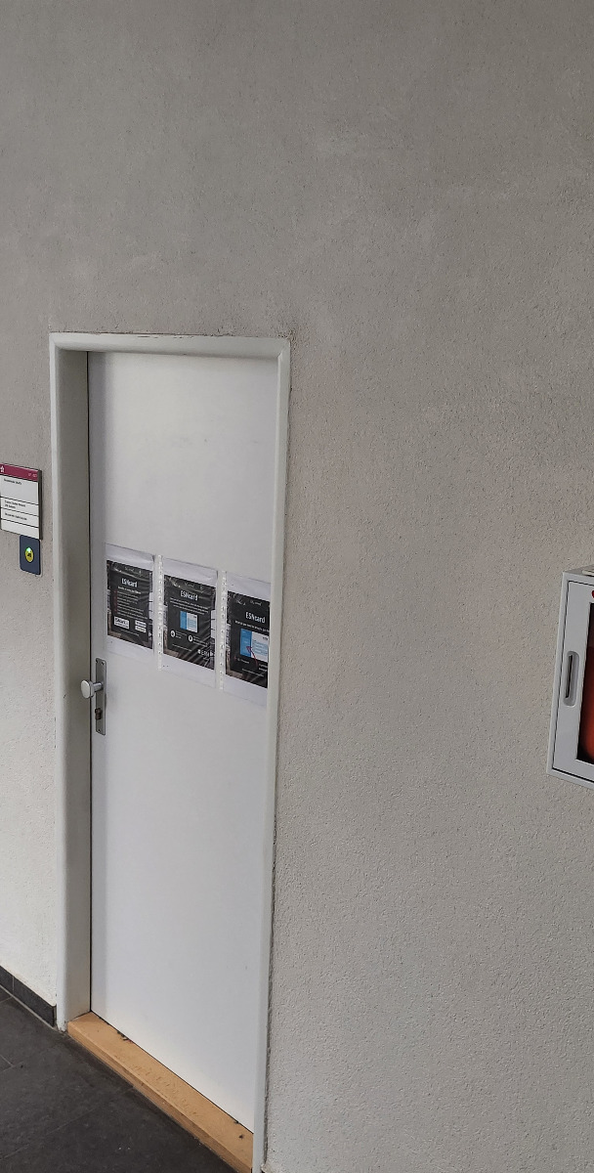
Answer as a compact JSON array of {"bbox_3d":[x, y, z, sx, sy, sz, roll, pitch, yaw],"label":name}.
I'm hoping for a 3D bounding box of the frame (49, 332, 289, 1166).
[{"bbox_3d":[-0.323,0.409,2.780,0.871,2.040,0.140,13,17,42],"label":"frame"}]

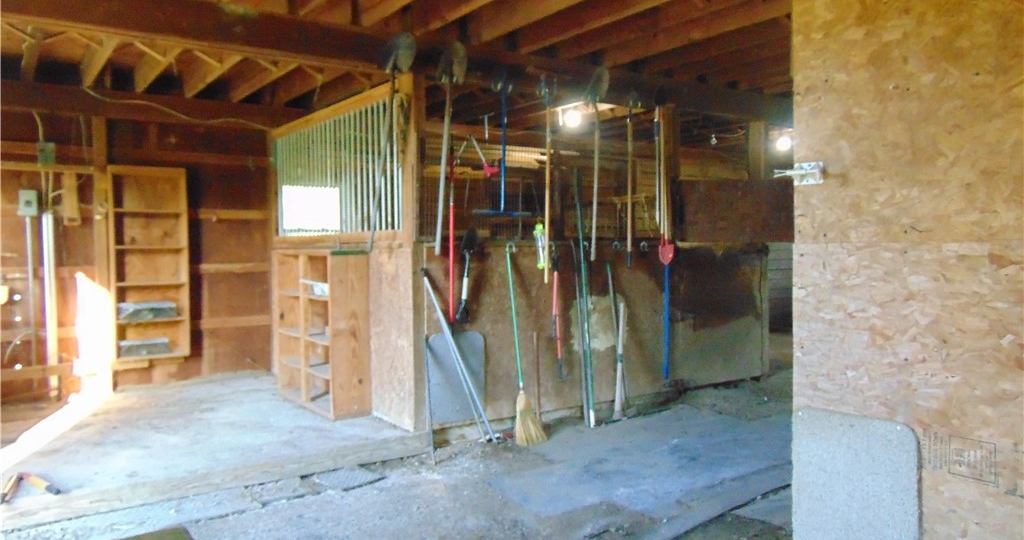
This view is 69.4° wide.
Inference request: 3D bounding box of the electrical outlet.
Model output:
[{"bbox_3d":[-3.812,-0.522,5.832,0.116,0.201,0.080,-2,2,-35],"label":"electrical outlet"}]

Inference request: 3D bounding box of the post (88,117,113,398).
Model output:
[{"bbox_3d":[-3.437,-0.114,6.206,0.100,2.304,0.100,-2,2,-35],"label":"post"}]

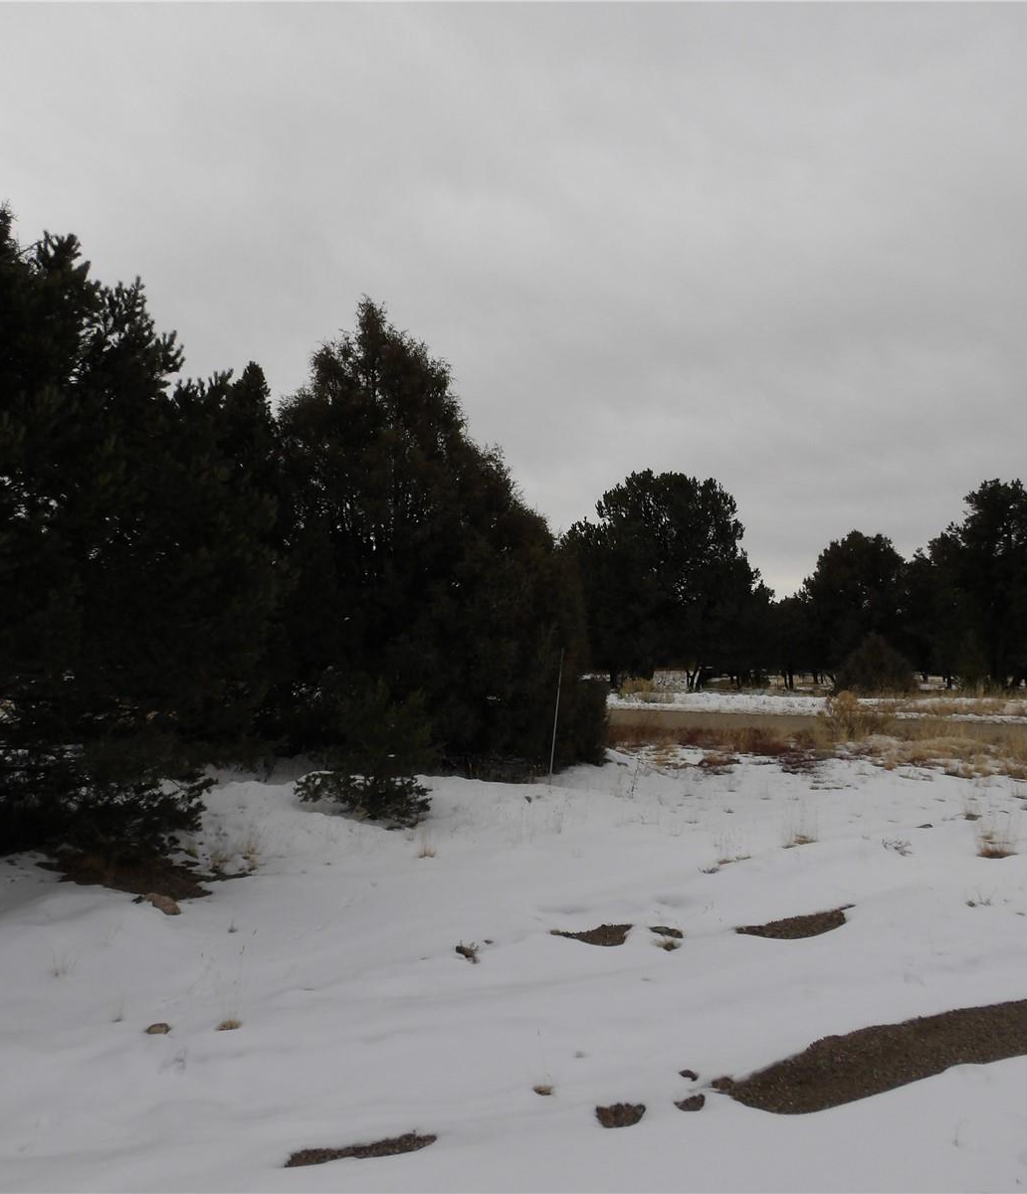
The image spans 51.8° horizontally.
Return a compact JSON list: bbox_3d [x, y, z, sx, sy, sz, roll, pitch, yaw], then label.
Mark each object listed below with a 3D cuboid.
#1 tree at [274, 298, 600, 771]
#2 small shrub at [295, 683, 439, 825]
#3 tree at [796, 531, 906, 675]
[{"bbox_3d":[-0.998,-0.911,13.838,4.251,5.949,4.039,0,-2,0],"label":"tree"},{"bbox_3d":[-1.293,1.318,9.161,1.212,1.178,1.151,0,-2,0],"label":"small shrub"},{"bbox_3d":[11.173,0.306,35.009,3.621,4.933,3.440,0,-2,0],"label":"tree"}]

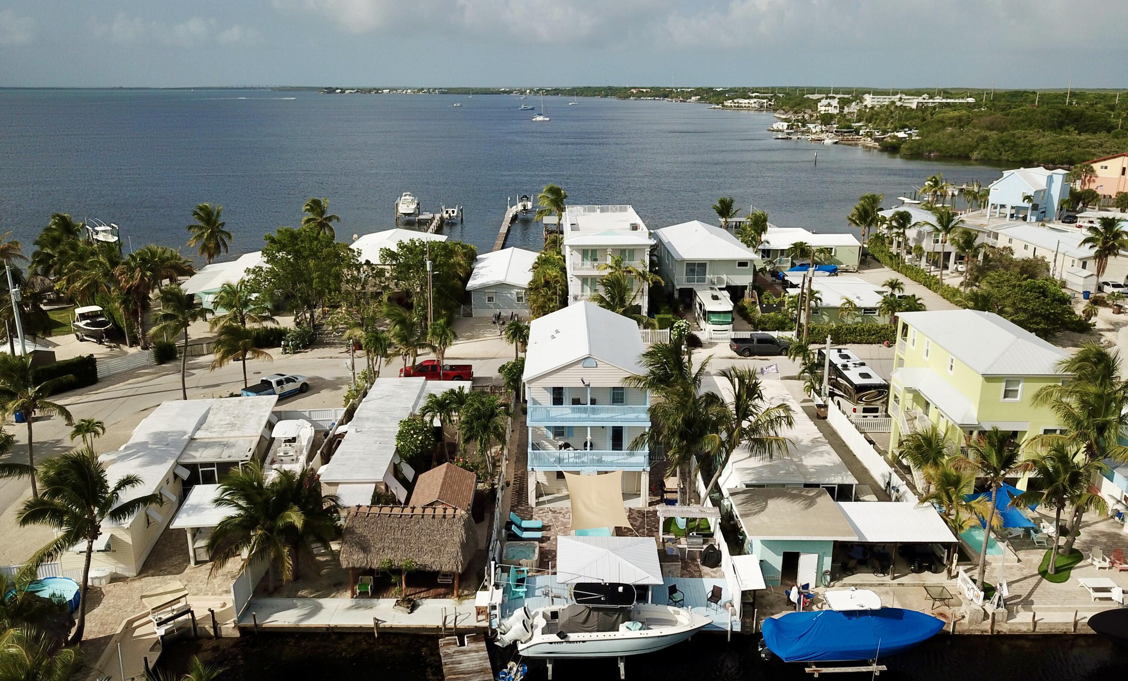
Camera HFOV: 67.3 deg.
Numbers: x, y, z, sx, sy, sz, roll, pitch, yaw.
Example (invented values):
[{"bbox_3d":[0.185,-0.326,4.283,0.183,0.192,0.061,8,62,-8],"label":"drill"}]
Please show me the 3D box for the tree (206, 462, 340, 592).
[{"bbox_3d":[-14.200,9.420,42.074,6.400,6.600,6.200,0,17,0],"label":"tree"}]

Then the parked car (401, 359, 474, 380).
[{"bbox_3d":[-10.850,2.587,72.700,6.000,1.930,2.050,0,17,0],"label":"parked car"}]

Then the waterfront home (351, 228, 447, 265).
[{"bbox_3d":[-21.400,-9.477,106.386,11.600,7.200,19.000,0,17,-1],"label":"waterfront home"}]

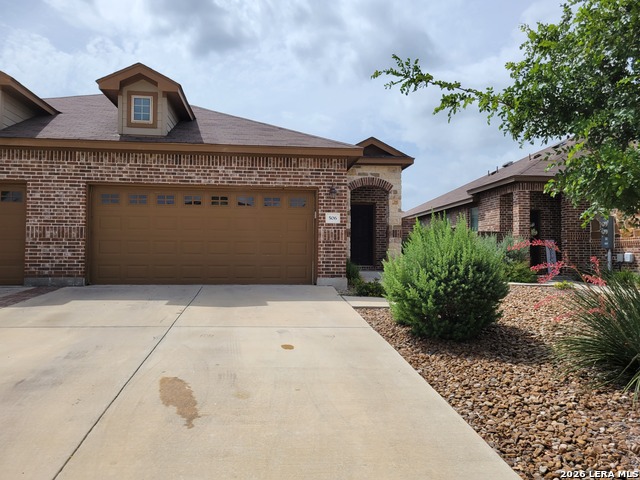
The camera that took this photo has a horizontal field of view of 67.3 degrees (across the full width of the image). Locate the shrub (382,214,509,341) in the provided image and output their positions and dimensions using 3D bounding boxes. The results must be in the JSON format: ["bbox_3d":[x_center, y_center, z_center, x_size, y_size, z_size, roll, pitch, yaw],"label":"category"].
[{"bbox_3d":[1.855,0.480,7.100,1.850,1.670,1.750,0,-2,0],"label":"shrub"}]

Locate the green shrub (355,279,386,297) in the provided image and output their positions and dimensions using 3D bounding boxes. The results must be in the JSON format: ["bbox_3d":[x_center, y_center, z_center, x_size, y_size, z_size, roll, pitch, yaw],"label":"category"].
[{"bbox_3d":[1.090,0.970,9.950,0.740,0.370,0.650,0,-2,0],"label":"green shrub"}]

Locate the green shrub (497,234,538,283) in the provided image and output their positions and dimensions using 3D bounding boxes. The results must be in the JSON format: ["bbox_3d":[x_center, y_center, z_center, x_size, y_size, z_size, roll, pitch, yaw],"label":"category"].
[{"bbox_3d":[5.930,0.540,14.400,1.350,1.410,1.250,0,-2,0],"label":"green shrub"}]

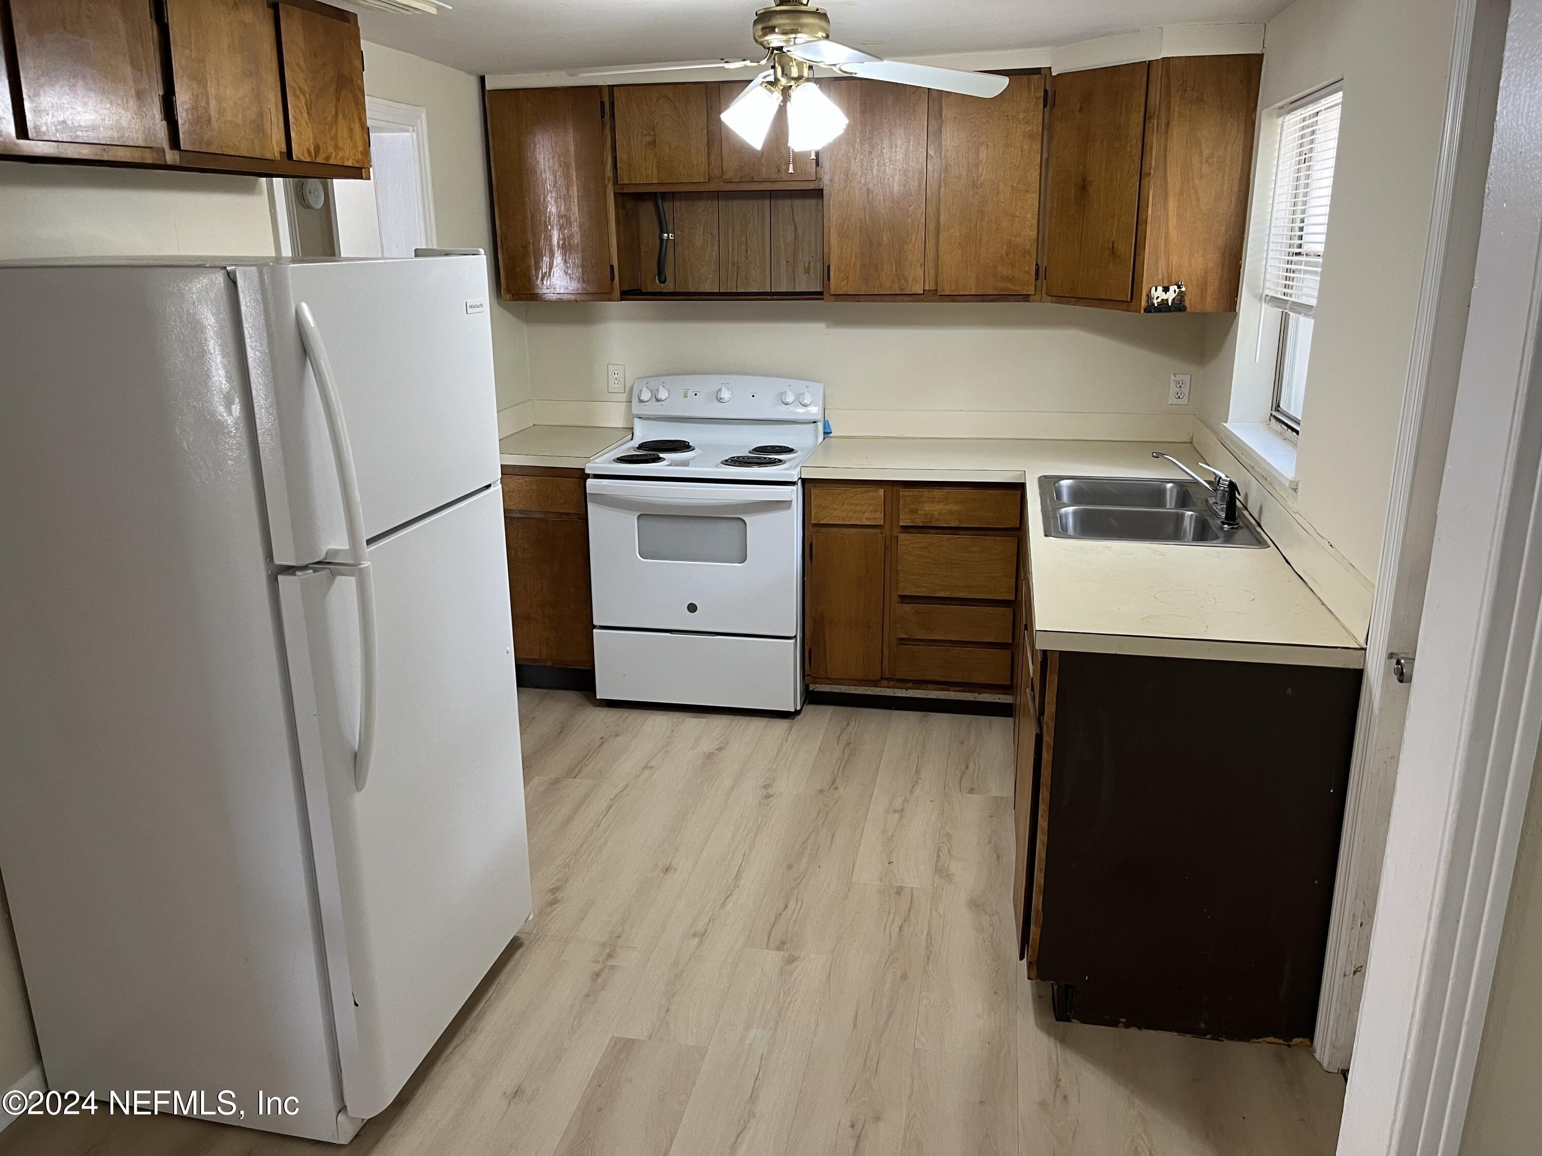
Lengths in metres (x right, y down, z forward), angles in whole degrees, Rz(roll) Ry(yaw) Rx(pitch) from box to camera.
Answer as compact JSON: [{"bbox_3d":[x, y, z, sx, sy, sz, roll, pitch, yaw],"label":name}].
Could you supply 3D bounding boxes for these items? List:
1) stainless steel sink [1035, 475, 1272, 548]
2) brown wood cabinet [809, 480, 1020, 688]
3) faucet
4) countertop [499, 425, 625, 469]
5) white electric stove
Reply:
[{"bbox_3d":[1.079,-0.128,3.408,0.558,0.175,0.816,3,17,11],"label":"stainless steel sink"},{"bbox_3d":[0.556,-0.053,4.384,0.765,0.783,0.605,3,17,11],"label":"brown wood cabinet"},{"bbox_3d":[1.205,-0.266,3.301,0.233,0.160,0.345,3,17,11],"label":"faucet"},{"bbox_3d":[-0.825,-0.515,4.532,0.485,0.041,0.635,3,17,11],"label":"countertop"},{"bbox_3d":[-0.216,-0.143,4.395,0.757,1.172,0.710,3,17,11],"label":"white electric stove"}]

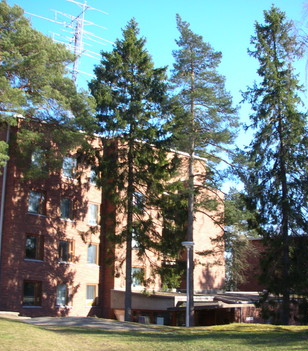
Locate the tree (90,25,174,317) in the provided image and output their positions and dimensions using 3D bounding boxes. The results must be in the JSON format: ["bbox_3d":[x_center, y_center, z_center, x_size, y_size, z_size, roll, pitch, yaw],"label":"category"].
[{"bbox_3d":[-1.375,-0.918,26.794,4.600,17.610,4.600,1,-13,-3],"label":"tree"}]

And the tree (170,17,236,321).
[{"bbox_3d":[2.383,-0.860,24.863,3.500,16.830,3.500,-1,-13,6],"label":"tree"}]

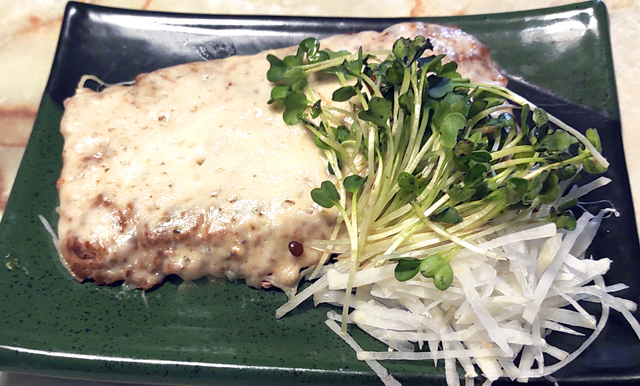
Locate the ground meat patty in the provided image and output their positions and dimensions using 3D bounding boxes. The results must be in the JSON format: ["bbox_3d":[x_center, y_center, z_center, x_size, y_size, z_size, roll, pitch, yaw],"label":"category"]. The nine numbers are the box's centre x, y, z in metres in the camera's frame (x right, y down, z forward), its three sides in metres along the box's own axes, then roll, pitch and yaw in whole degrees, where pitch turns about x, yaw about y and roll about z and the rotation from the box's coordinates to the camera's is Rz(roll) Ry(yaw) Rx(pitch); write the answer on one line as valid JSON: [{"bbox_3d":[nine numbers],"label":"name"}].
[{"bbox_3d":[-0.018,-0.016,0.226,0.194,0.031,0.106,-7,68,2],"label":"ground meat patty"}]

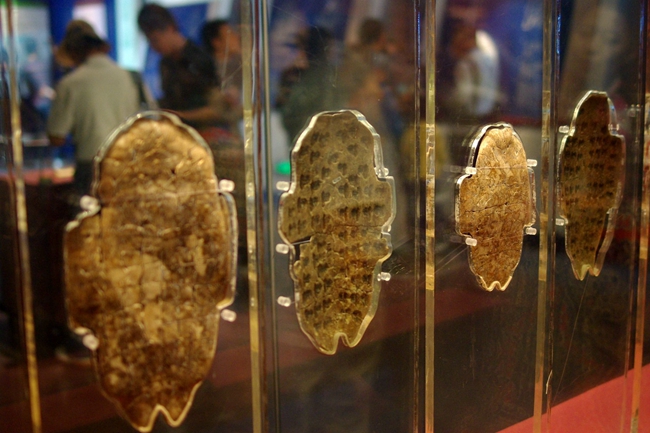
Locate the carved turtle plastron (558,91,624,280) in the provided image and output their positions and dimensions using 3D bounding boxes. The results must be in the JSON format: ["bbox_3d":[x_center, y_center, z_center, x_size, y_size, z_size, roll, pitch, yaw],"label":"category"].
[{"bbox_3d":[0.398,-0.043,1.236,0.155,0.279,0.018,-8,11,-38],"label":"carved turtle plastron"}]

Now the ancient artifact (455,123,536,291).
[{"bbox_3d":[0.223,-0.010,1.073,0.145,0.216,0.018,-8,11,-38],"label":"ancient artifact"}]

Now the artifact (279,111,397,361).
[{"bbox_3d":[0.018,0.022,0.937,0.161,0.277,0.018,-8,11,-38],"label":"artifact"}]

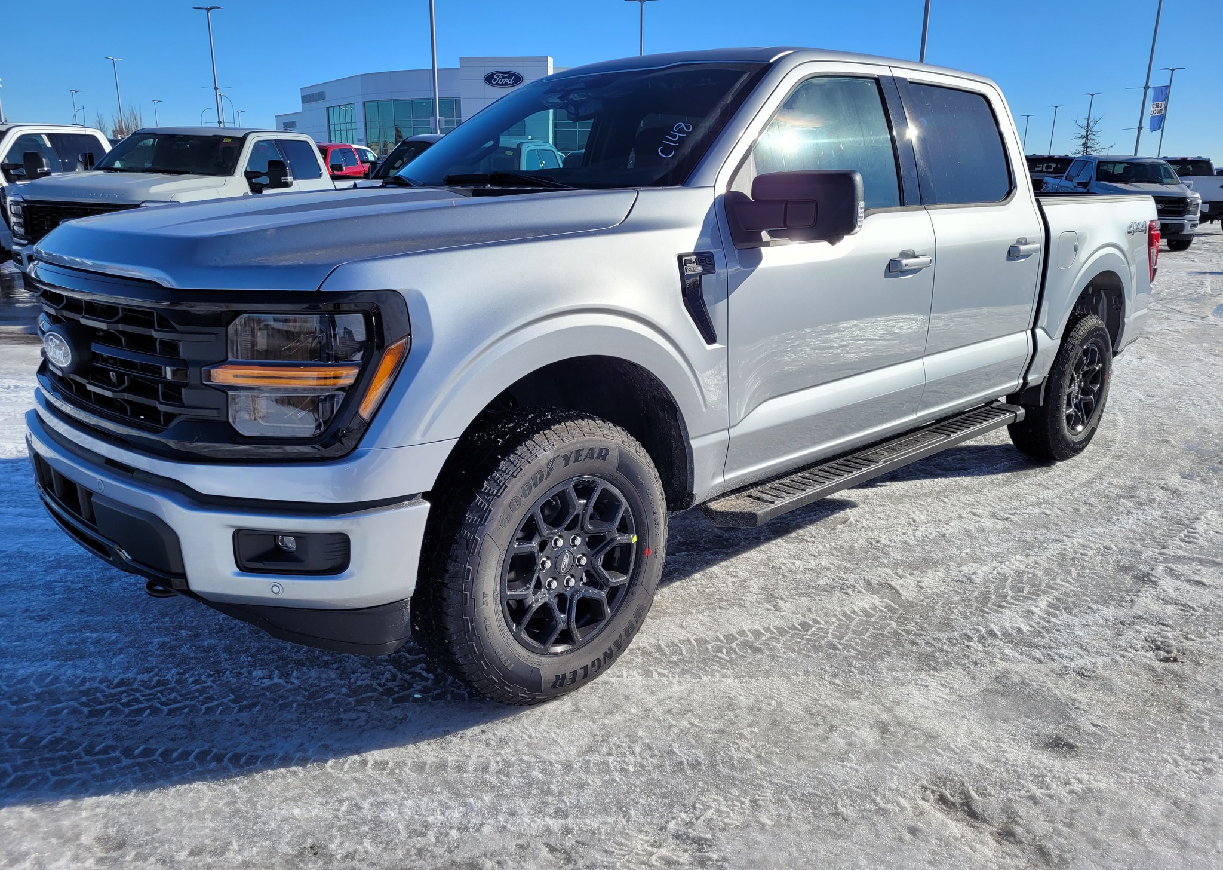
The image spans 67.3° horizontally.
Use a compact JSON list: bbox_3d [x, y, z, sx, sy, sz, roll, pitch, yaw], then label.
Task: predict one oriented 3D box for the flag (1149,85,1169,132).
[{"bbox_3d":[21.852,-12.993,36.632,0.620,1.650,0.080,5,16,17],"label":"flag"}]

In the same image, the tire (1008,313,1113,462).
[{"bbox_3d":[2.472,-0.263,5.044,0.800,0.800,0.280,-13,20,-43],"label":"tire"}]

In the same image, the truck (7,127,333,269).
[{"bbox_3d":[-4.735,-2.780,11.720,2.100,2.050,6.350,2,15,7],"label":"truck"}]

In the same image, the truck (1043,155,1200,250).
[{"bbox_3d":[11.910,-5.600,21.830,2.050,1.950,5.880,3,17,10],"label":"truck"}]

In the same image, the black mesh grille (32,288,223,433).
[{"bbox_3d":[-1.358,-0.225,2.492,0.200,0.370,1.080,-13,19,-42],"label":"black mesh grille"}]

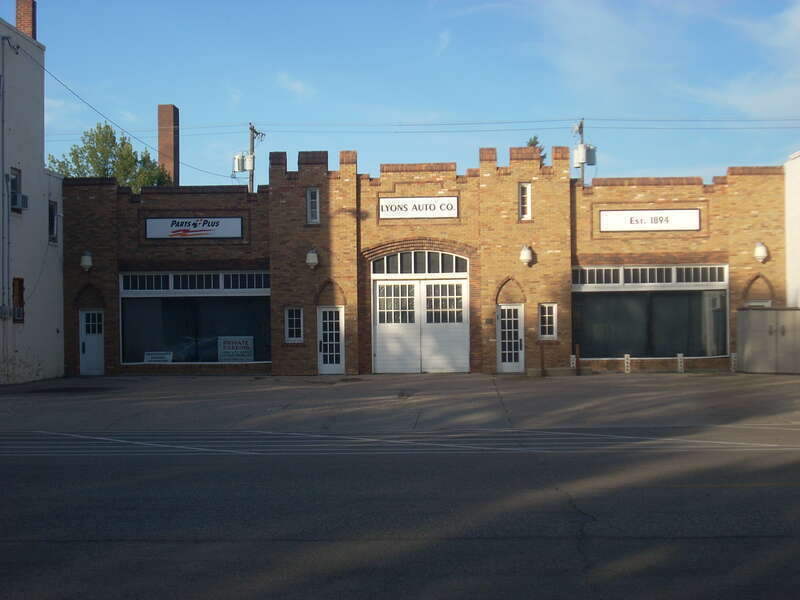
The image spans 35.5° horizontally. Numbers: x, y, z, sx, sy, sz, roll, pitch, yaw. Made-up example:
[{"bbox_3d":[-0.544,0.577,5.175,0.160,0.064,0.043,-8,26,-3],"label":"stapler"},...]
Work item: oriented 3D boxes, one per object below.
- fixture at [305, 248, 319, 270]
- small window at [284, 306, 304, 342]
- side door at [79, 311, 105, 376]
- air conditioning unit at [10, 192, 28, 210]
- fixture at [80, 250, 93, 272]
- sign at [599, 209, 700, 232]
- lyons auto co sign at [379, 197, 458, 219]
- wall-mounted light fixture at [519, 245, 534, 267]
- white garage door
[{"bbox_3d":[-2.772,-1.293,39.505,0.388,0.655,0.420,-1,-1,3],"label":"fixture"},{"bbox_3d":[-3.370,0.811,39.854,0.610,1.123,0.120,-1,-1,3],"label":"small window"},{"bbox_3d":[-9.994,1.383,40.470,0.836,2.084,0.100,-1,-1,3],"label":"side door"},{"bbox_3d":[-11.135,-2.880,36.472,0.430,0.420,0.580,-1,-1,3],"label":"air conditioning unit"},{"bbox_3d":[-10.093,-1.263,40.229,0.400,0.709,0.420,-1,-1,3],"label":"fixture"},{"bbox_3d":[7.894,-2.503,39.359,3.156,0.685,0.120,-1,-1,3],"label":"sign"},{"bbox_3d":[0.601,-2.931,39.759,2.541,0.670,0.120,-1,-1,3],"label":"lyons auto co sign"},{"bbox_3d":[3.954,-1.385,39.118,0.384,0.658,0.420,-1,-1,3],"label":"wall-mounted light fixture"},{"bbox_3d":[0.674,0.831,40.001,3.091,3.005,0.150,-1,-1,3],"label":"white garage door"}]

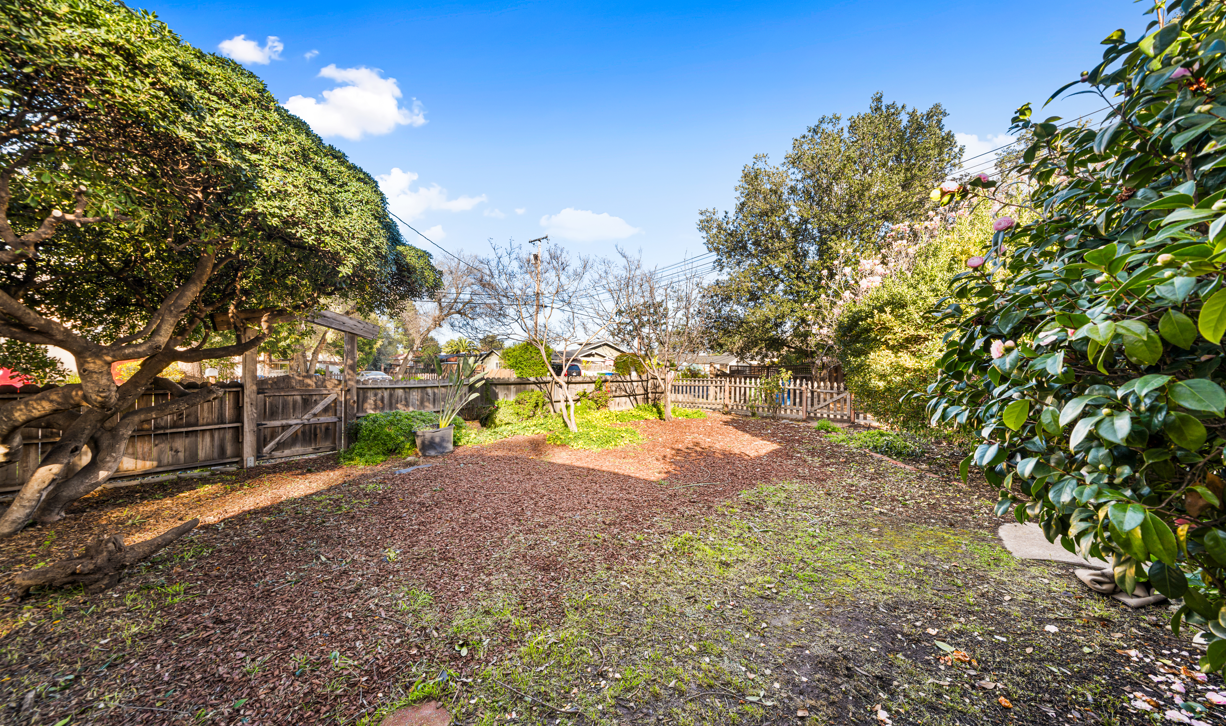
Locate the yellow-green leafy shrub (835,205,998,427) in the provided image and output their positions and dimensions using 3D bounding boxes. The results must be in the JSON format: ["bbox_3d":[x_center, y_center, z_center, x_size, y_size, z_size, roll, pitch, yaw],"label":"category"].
[{"bbox_3d":[6.650,-0.900,9.000,3.800,4.800,3.500,0,0,0],"label":"yellow-green leafy shrub"}]

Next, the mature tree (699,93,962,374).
[{"bbox_3d":[8.200,-4.300,15.500,9.700,11.600,9.000,0,0,0],"label":"mature tree"}]

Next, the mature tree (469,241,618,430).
[{"bbox_3d":[-1.560,-0.600,9.200,3.250,4.200,3.000,0,0,0],"label":"mature tree"}]

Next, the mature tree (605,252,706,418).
[{"bbox_3d":[1.180,-0.740,10.900,2.650,4.500,2.600,0,0,0],"label":"mature tree"}]

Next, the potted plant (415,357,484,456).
[{"bbox_3d":[-2.740,0.680,6.900,1.150,1.660,0.900,0,0,0],"label":"potted plant"}]

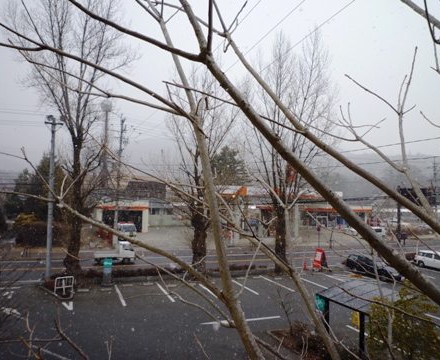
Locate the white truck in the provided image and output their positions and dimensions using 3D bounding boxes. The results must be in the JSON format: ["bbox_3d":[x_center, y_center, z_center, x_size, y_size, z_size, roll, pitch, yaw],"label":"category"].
[{"bbox_3d":[-8.838,6.073,29.202,3.300,1.780,1.430,2,-2,-18],"label":"white truck"}]

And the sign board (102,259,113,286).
[{"bbox_3d":[-7.150,5.898,22.128,0.600,1.680,0.380,2,-2,-6],"label":"sign board"}]

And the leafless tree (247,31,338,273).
[{"bbox_3d":[5.678,-2.000,27.153,6.700,18.400,6.500,1,-2,0],"label":"leafless tree"}]

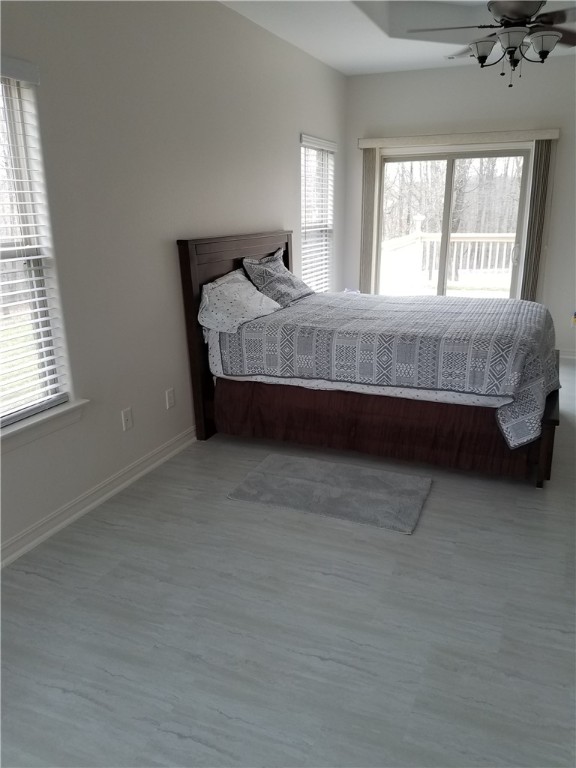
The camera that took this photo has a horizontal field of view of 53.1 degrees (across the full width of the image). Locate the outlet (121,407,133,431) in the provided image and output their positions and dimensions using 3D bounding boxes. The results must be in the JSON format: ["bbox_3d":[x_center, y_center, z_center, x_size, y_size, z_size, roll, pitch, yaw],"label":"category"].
[{"bbox_3d":[-0.889,0.198,3.187,0.010,0.117,0.071,6,18,22],"label":"outlet"}]

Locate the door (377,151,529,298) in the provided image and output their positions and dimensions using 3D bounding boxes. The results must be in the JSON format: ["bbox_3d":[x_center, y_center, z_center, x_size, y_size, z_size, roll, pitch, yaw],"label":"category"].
[{"bbox_3d":[1.655,-1.368,6.038,1.496,2.029,0.102,6,18,22],"label":"door"}]

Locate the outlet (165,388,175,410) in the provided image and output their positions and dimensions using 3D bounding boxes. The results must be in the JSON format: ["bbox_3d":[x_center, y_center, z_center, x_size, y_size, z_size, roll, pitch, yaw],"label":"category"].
[{"bbox_3d":[-0.726,0.093,3.556,0.010,0.117,0.071,6,18,22],"label":"outlet"}]

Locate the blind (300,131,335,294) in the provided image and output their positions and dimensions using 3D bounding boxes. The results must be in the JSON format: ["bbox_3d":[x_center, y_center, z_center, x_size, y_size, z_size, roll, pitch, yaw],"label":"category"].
[{"bbox_3d":[0.304,-1.573,5.629,0.073,1.475,0.934,6,18,22],"label":"blind"}]

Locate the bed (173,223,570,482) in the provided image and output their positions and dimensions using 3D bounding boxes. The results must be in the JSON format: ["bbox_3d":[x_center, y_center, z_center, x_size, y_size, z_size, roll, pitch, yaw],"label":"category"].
[{"bbox_3d":[0.678,-0.354,3.962,2.175,1.307,1.621,6,18,22],"label":"bed"}]

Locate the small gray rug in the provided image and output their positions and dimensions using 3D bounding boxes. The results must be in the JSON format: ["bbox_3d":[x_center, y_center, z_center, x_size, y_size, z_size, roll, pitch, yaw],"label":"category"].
[{"bbox_3d":[0.239,0.566,3.163,0.980,0.016,0.615,6,18,22],"label":"small gray rug"}]

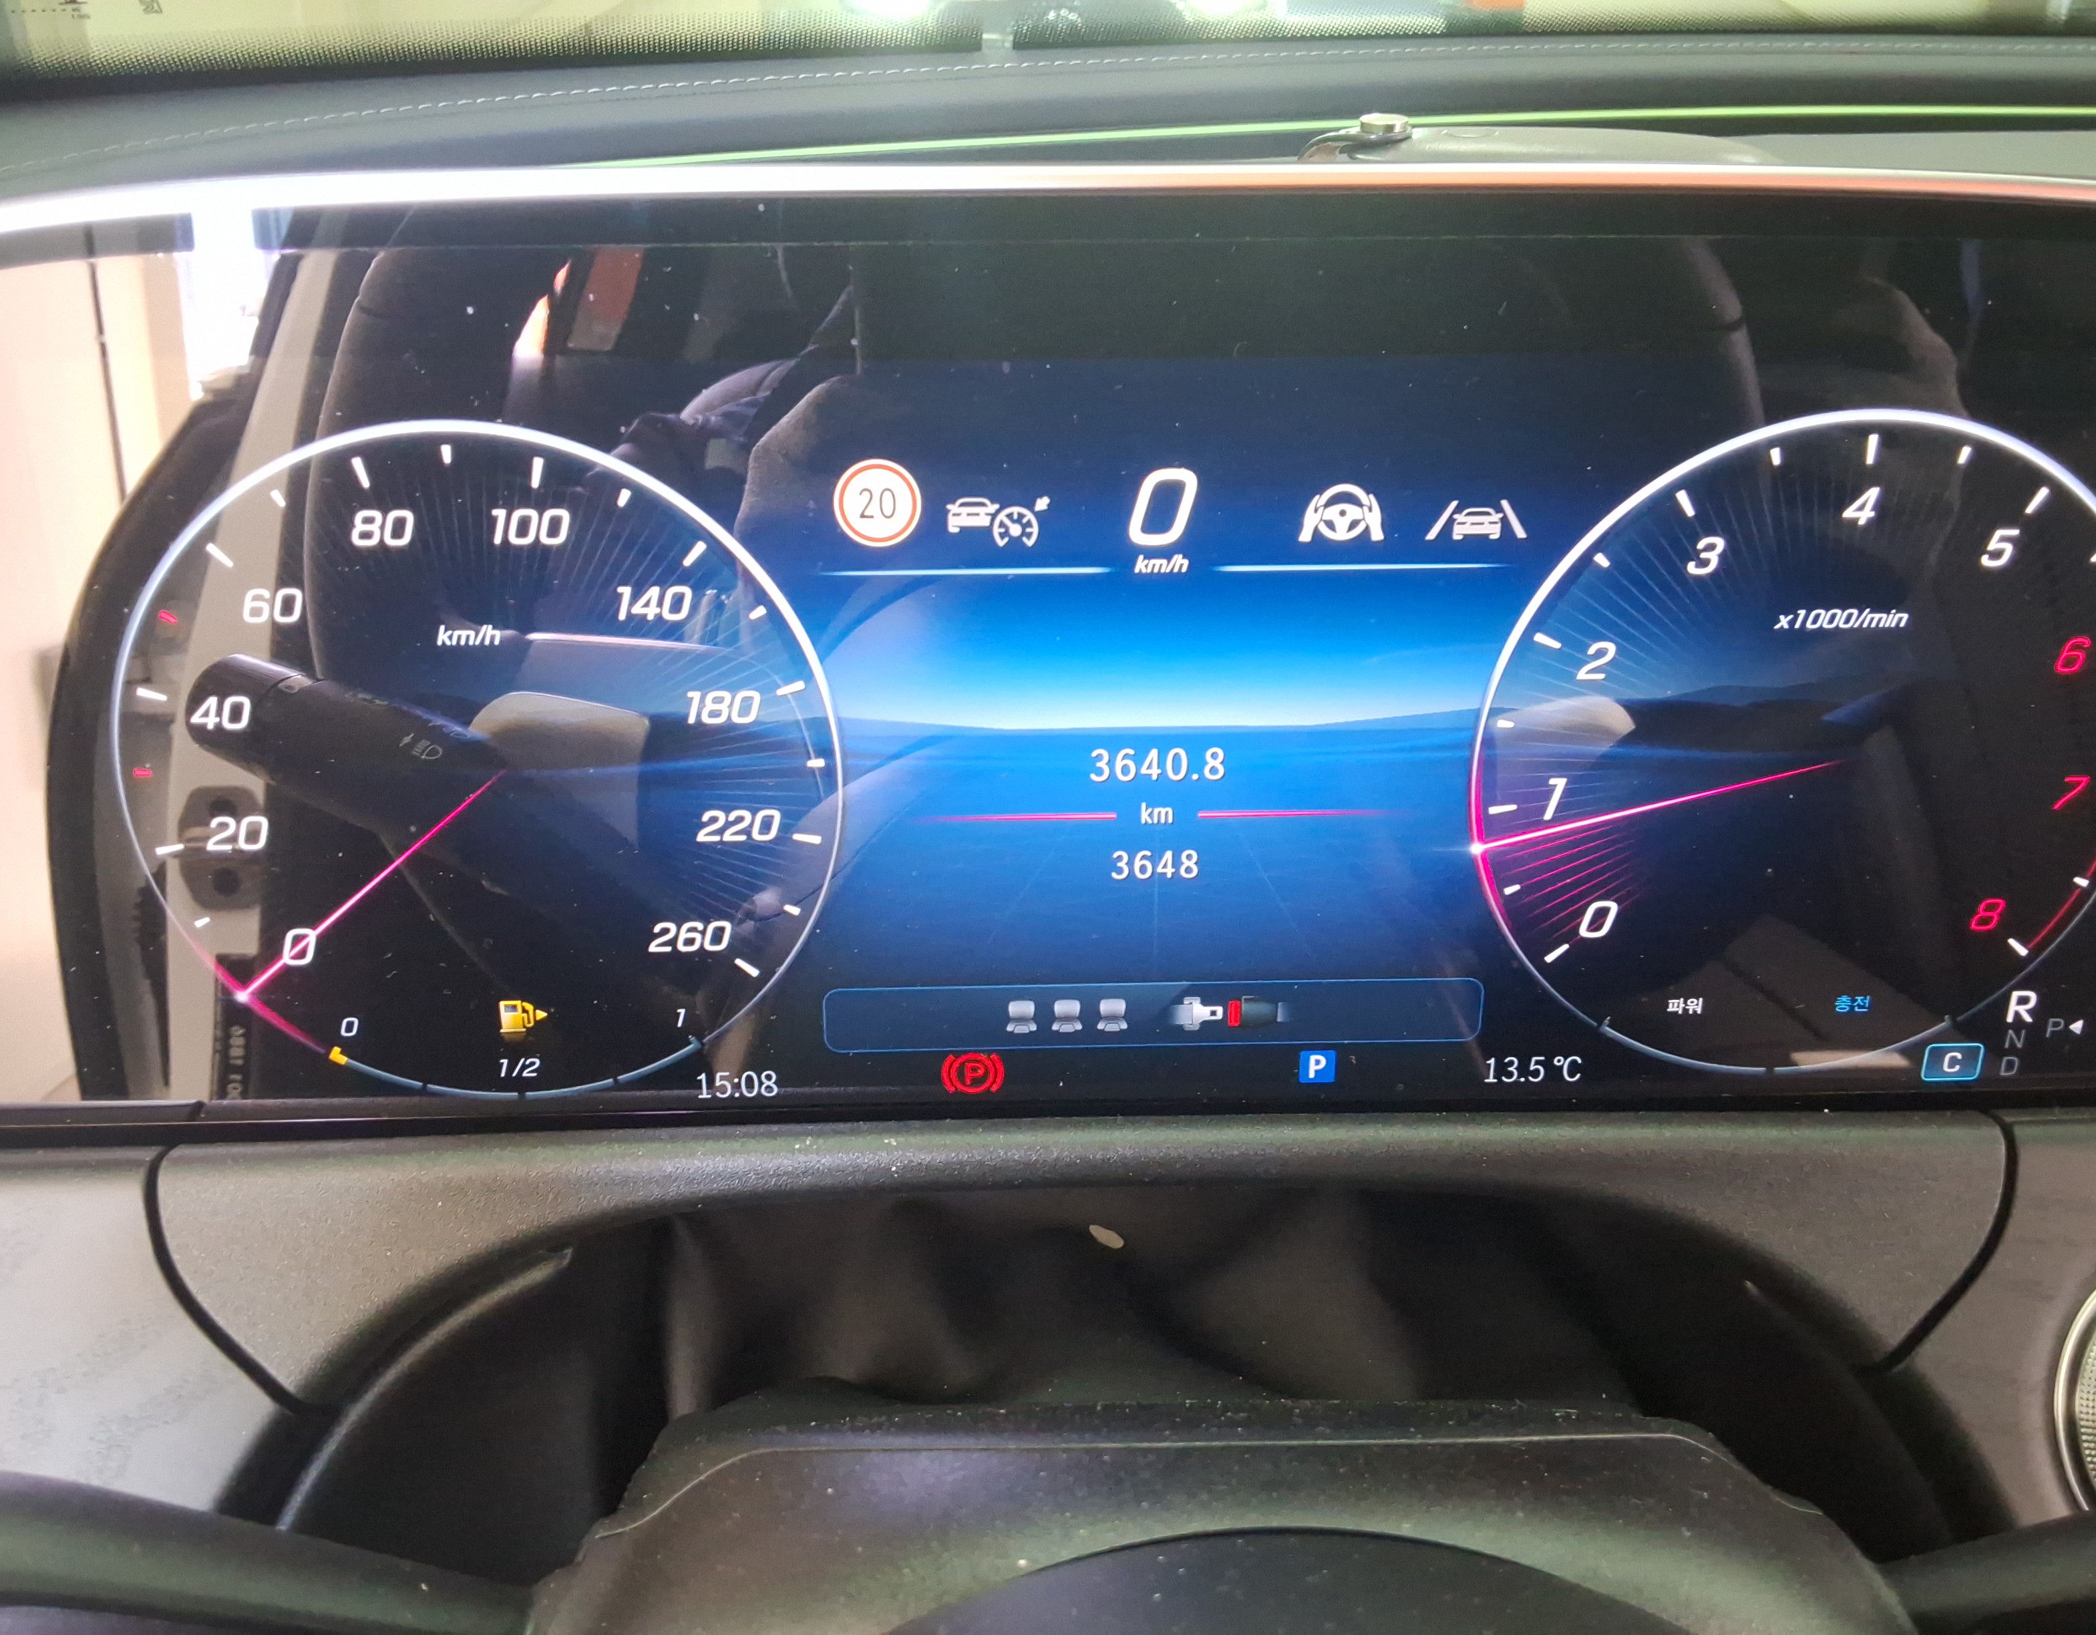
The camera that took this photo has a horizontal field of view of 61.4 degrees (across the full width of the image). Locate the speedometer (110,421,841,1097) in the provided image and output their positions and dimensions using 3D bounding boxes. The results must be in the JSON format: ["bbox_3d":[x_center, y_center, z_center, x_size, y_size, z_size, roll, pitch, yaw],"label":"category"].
[{"bbox_3d":[-0.079,-0.006,0.250,0.100,0.100,0.012,-1,20,-2],"label":"speedometer"}]

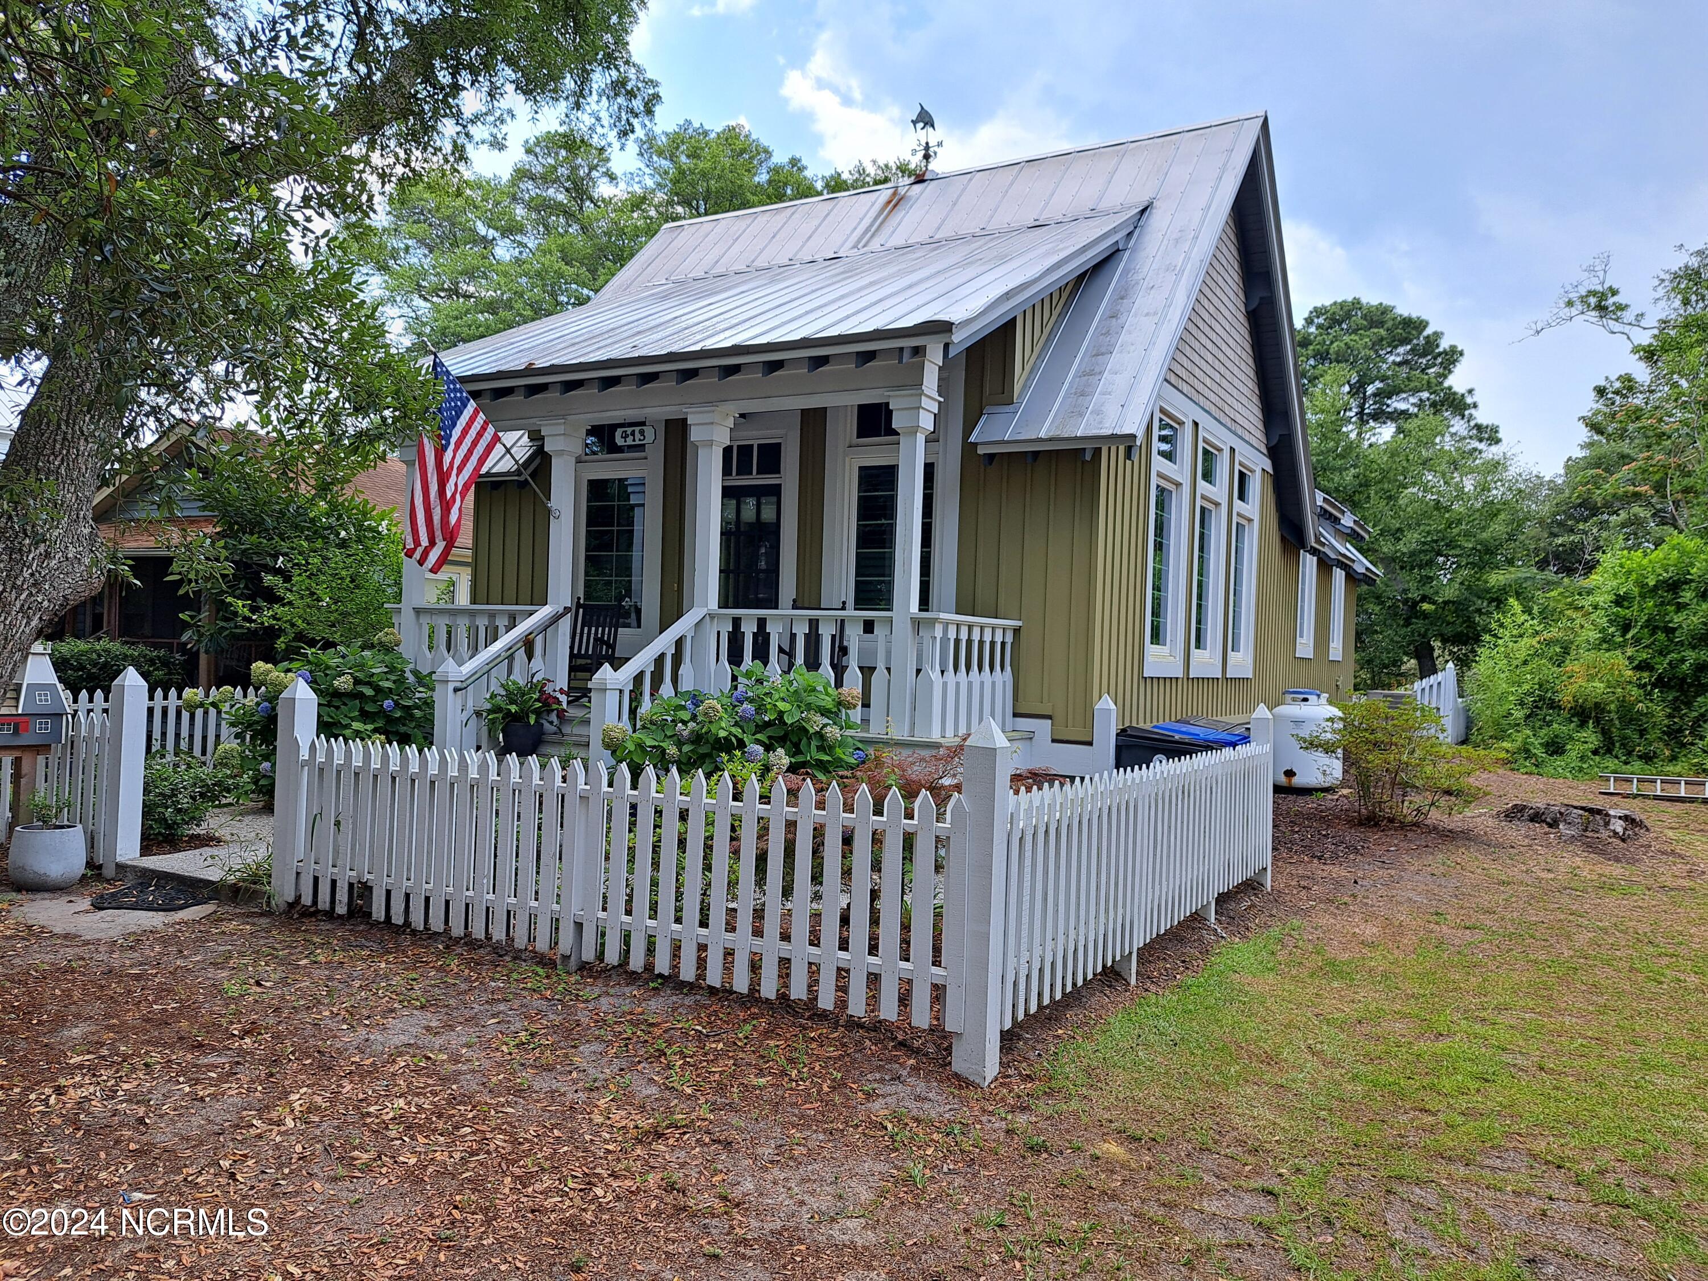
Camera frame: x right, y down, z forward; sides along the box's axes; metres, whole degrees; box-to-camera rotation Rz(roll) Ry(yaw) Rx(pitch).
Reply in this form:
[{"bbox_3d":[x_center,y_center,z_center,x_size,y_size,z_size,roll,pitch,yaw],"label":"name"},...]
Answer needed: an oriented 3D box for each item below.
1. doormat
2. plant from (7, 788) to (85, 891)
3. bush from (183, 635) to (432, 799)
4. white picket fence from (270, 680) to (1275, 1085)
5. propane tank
[{"bbox_3d":[-4.146,1.512,6.945,0.800,0.020,0.500,1,-1,30],"label":"doormat"},{"bbox_3d":[-4.959,1.222,7.280,0.480,0.620,0.480,1,-1,30],"label":"plant"},{"bbox_3d":[-4.511,0.635,9.800,1.800,1.500,1.500,1,-1,30],"label":"bush"},{"bbox_3d":[-0.022,1.064,7.971,4.450,1.450,5.450,1,-1,30],"label":"white picket fence"},{"bbox_3d":[4.980,1.084,13.000,0.790,1.120,0.790,1,-1,30],"label":"propane tank"}]

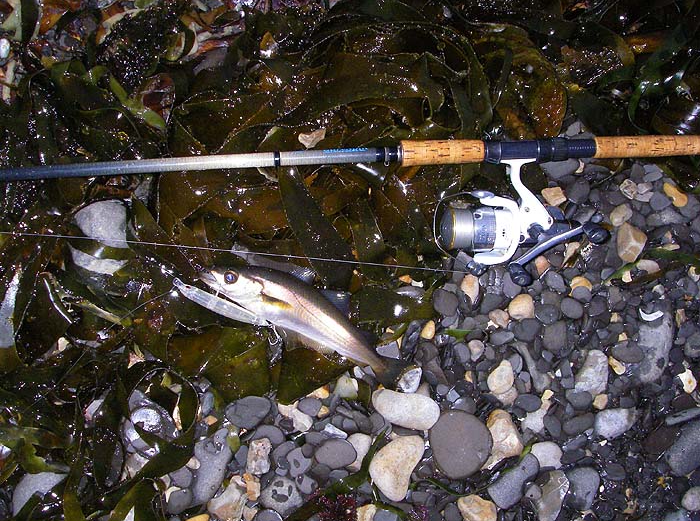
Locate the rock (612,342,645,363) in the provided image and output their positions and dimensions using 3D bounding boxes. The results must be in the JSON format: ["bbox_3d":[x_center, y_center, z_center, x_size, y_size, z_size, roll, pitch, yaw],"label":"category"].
[{"bbox_3d":[0.317,0.106,0.876,0.038,0.015,0.026,8,73,2],"label":"rock"}]

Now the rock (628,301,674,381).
[{"bbox_3d":[0.354,0.095,0.893,0.040,0.024,0.093,15,75,4],"label":"rock"}]

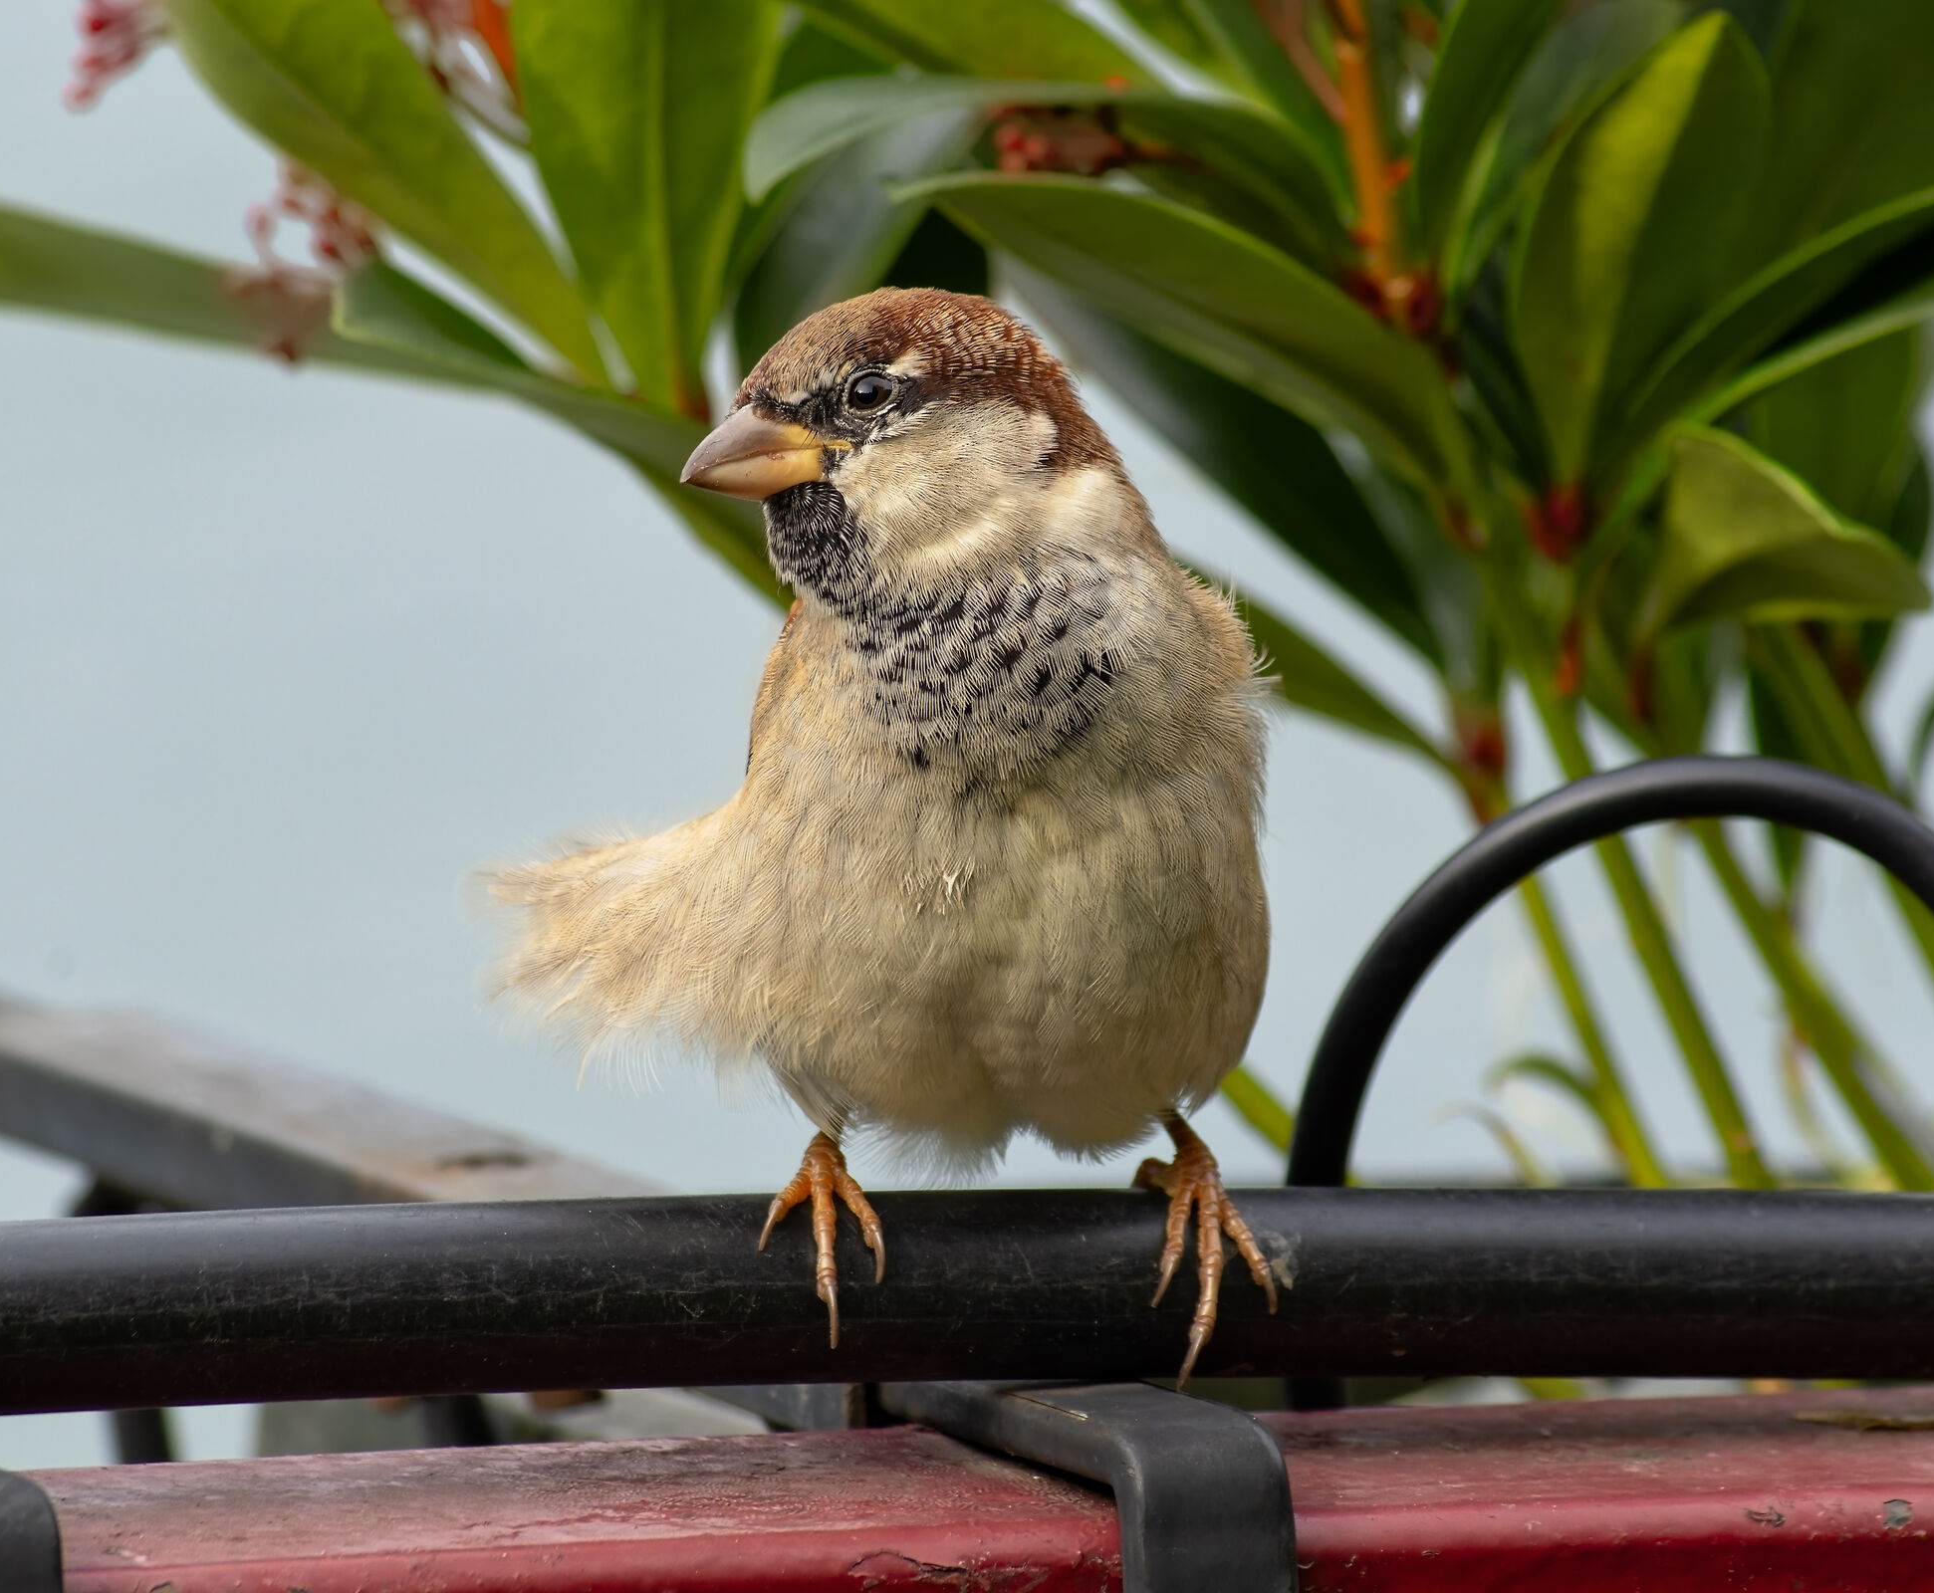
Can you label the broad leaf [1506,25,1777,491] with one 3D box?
[{"bbox_3d":[0.068,-0.055,2.270,0.021,0.049,0.020,18,3,0],"label":"broad leaf"}]

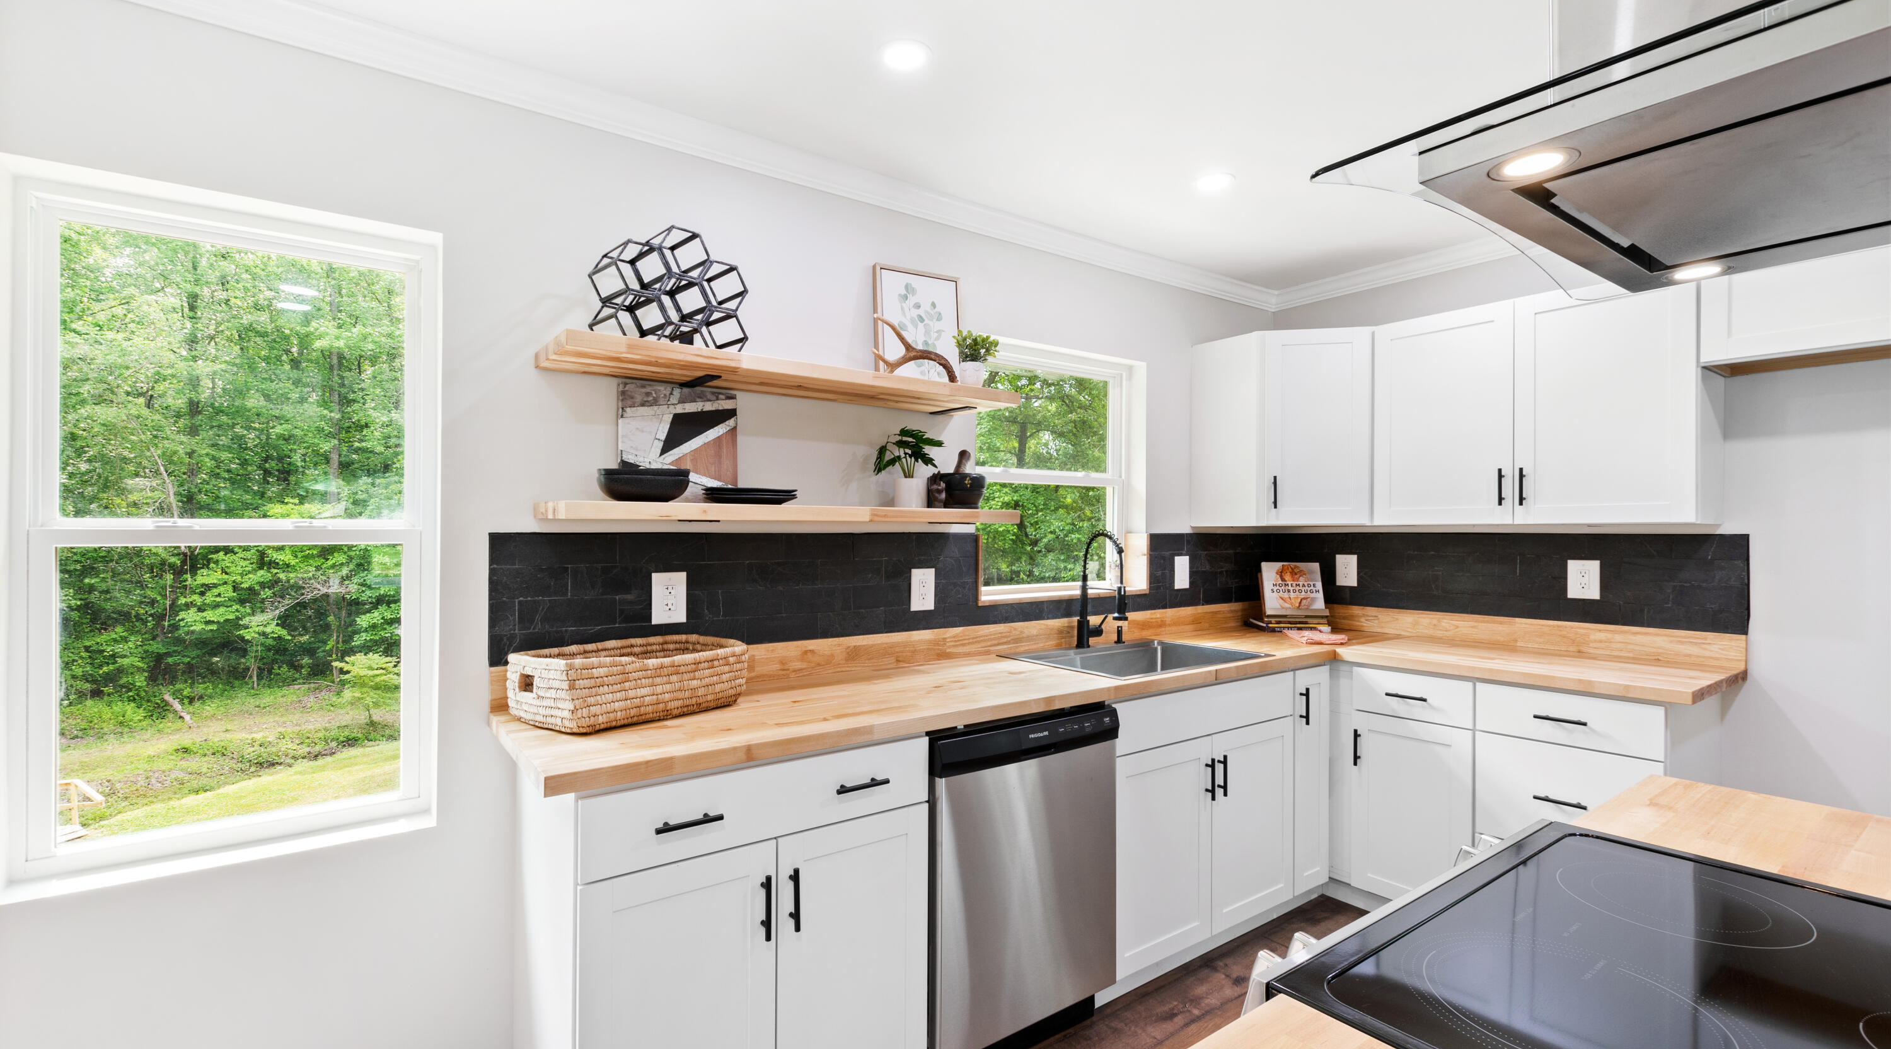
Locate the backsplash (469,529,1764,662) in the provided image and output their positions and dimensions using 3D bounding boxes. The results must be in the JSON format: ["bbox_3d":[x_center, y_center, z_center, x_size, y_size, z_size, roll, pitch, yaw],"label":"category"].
[{"bbox_3d":[0.710,0.182,2.136,3.225,0.312,1.584,1,-1,-36],"label":"backsplash"}]

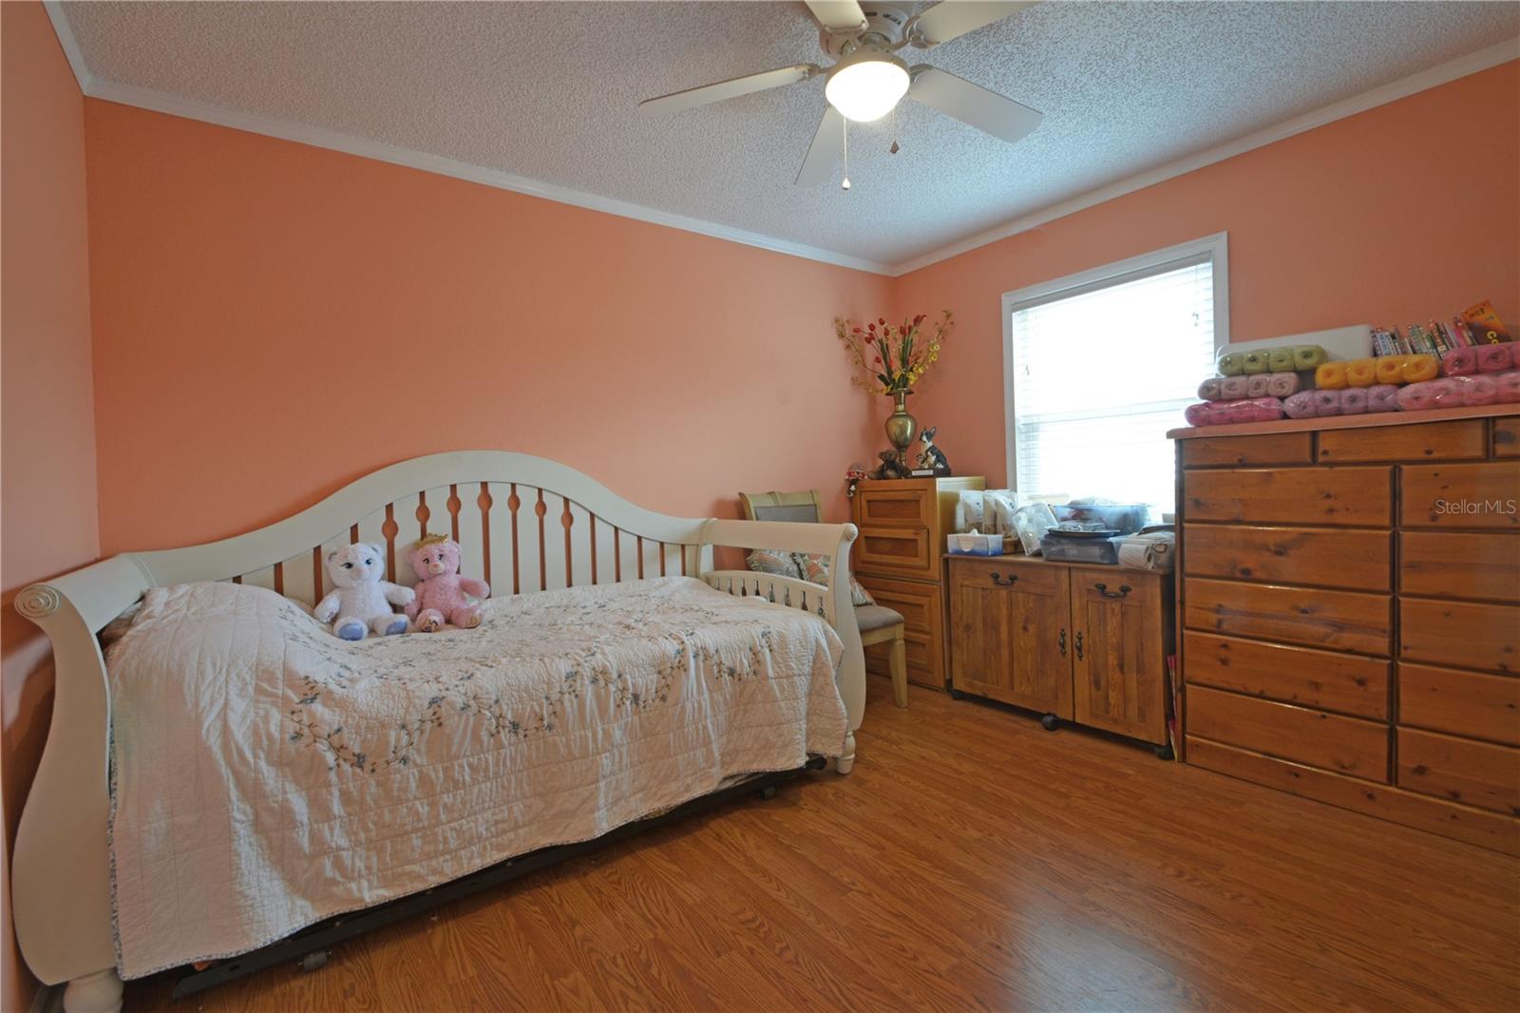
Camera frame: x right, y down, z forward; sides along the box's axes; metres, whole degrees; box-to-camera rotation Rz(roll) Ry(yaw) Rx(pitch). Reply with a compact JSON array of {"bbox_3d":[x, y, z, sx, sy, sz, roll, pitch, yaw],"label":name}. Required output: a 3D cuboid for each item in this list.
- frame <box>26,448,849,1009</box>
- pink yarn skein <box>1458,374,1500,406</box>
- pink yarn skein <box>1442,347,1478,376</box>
[{"bbox_3d":[-0.804,0.425,2.236,2.210,1.275,1.020,-3,2,-35],"label":"frame"},{"bbox_3d":[2.083,-0.337,1.834,0.125,0.085,0.077,-4,3,-37],"label":"pink yarn skein"},{"bbox_3d":[2.082,-0.430,1.884,0.140,0.080,0.069,-3,2,-36],"label":"pink yarn skein"}]

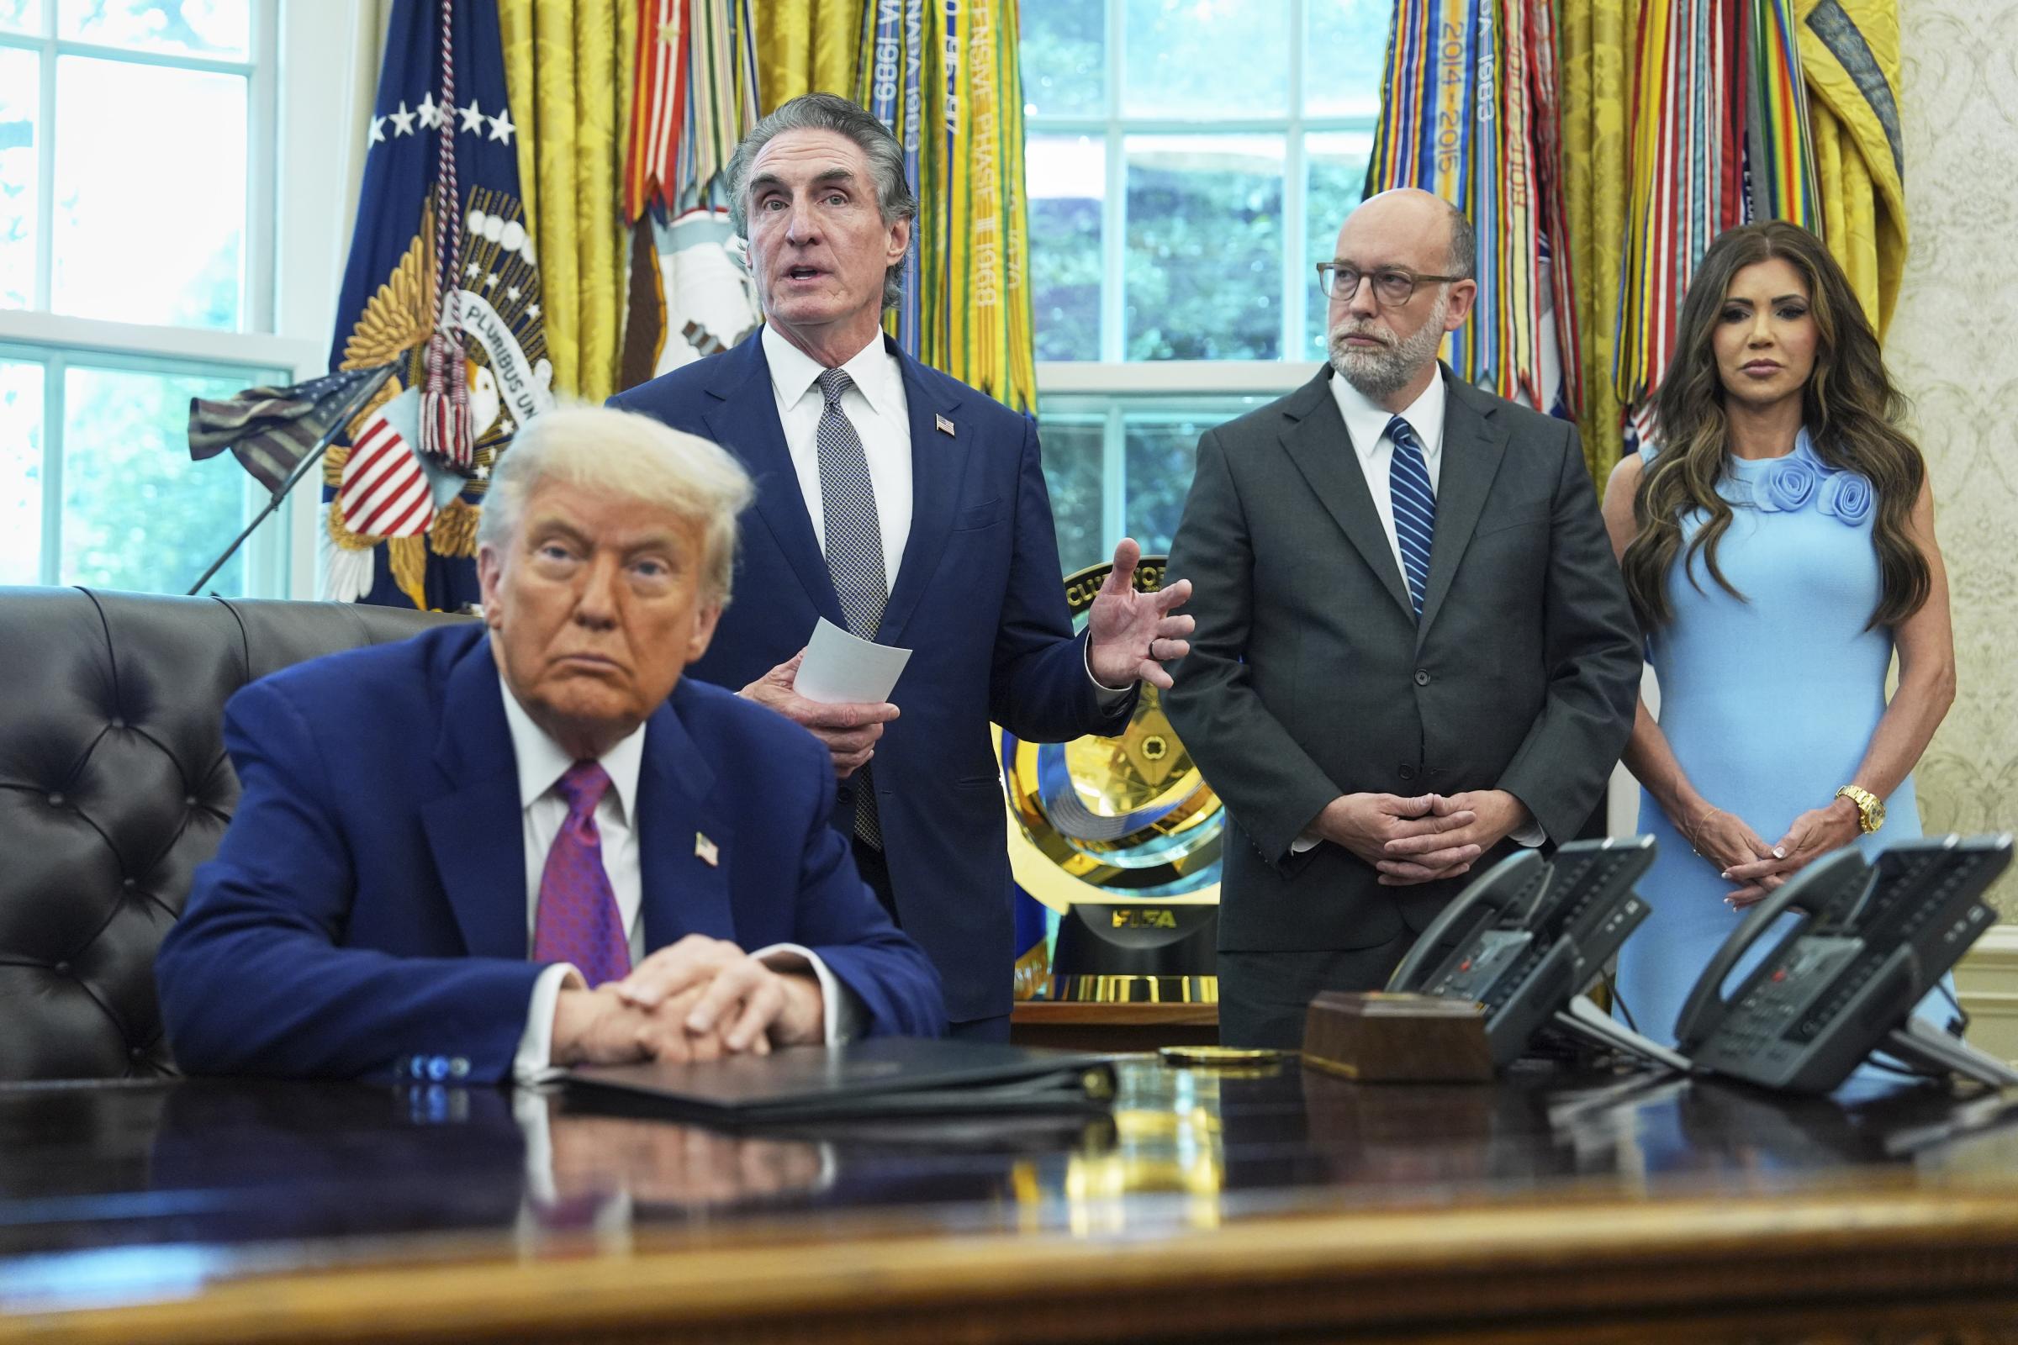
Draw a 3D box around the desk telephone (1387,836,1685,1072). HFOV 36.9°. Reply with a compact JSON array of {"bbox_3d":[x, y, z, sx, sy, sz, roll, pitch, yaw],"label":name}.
[{"bbox_3d":[0.402,0.215,2.320,0.185,0.175,0.265,0,-4,2],"label":"desk telephone"}]

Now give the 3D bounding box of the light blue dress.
[{"bbox_3d":[0.927,0.230,3.663,0.410,1.000,0.300,-1,-4,12],"label":"light blue dress"}]

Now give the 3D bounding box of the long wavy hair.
[{"bbox_3d":[0.924,-0.291,3.693,0.355,0.490,0.270,-1,-4,12],"label":"long wavy hair"}]

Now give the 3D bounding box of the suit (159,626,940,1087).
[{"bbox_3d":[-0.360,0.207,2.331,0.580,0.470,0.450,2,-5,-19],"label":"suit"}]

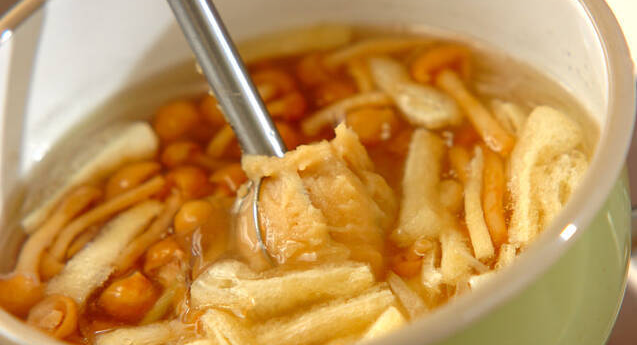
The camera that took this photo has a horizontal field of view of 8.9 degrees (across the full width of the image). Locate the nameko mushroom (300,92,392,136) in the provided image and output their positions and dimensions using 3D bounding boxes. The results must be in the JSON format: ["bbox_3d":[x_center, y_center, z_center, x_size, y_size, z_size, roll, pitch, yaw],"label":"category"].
[{"bbox_3d":[0.008,-0.015,1.110,0.027,0.007,0.009,-23,42,-10],"label":"nameko mushroom"}]

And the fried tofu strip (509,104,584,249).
[{"bbox_3d":[0.060,0.002,1.079,0.017,0.010,0.042,-1,43,13],"label":"fried tofu strip"}]

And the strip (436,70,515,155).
[{"bbox_3d":[0.042,-0.016,1.106,0.005,0.005,0.035,-27,43,-14],"label":"strip"}]

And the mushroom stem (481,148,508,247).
[{"bbox_3d":[0.047,0.007,1.095,0.005,0.004,0.034,-9,41,6],"label":"mushroom stem"}]

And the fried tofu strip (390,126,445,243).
[{"bbox_3d":[0.027,0.004,1.105,0.009,0.006,0.041,-3,42,13],"label":"fried tofu strip"}]

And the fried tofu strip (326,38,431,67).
[{"bbox_3d":[0.017,-0.033,1.150,0.029,0.004,0.004,-10,41,5],"label":"fried tofu strip"}]

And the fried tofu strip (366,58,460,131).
[{"bbox_3d":[0.026,-0.022,1.118,0.011,0.006,0.029,-34,46,-21],"label":"fried tofu strip"}]

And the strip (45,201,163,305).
[{"bbox_3d":[-0.057,0.021,1.093,0.009,0.006,0.036,25,54,35],"label":"strip"}]

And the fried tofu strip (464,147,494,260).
[{"bbox_3d":[0.043,0.008,1.081,0.004,0.006,0.039,-9,42,5],"label":"fried tofu strip"}]

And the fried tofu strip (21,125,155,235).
[{"bbox_3d":[-0.063,0.002,1.135,0.043,0.005,0.009,-37,46,-24],"label":"fried tofu strip"}]

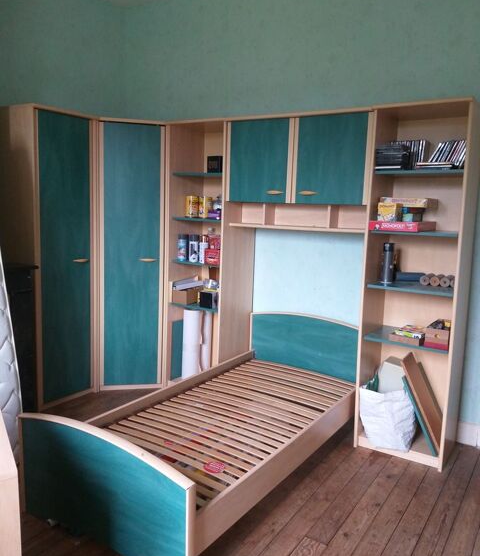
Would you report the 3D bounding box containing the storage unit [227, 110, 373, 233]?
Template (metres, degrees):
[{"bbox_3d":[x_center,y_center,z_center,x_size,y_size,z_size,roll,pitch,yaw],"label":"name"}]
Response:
[{"bbox_3d":[0.401,-0.667,3.131,0.987,0.702,0.310,6,8,32],"label":"storage unit"}]

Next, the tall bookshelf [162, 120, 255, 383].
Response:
[{"bbox_3d":[-0.232,-0.107,3.638,0.510,2.000,0.440,6,8,32],"label":"tall bookshelf"}]

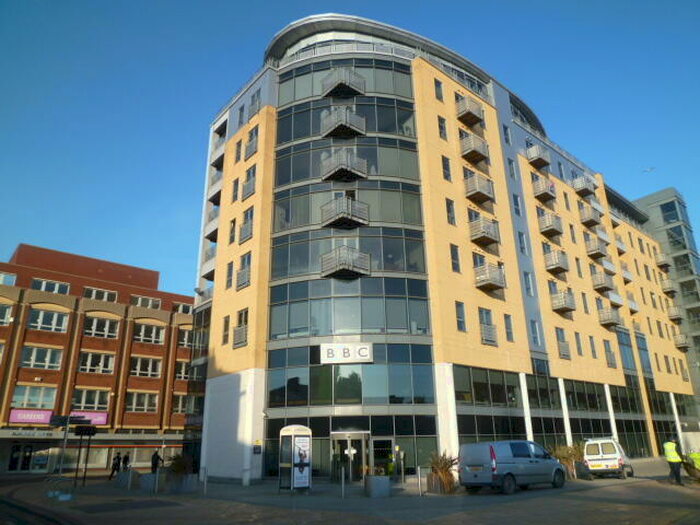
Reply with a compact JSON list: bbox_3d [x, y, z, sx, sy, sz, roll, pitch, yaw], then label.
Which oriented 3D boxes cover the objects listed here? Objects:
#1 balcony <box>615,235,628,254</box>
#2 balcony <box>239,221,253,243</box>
[{"bbox_3d":[25.040,-1.452,45.672,2.000,1.100,1.000,15,-25,-37],"label":"balcony"},{"bbox_3d":[-6.488,-1.909,29.903,0.250,1.220,1.500,16,-26,-38],"label":"balcony"}]

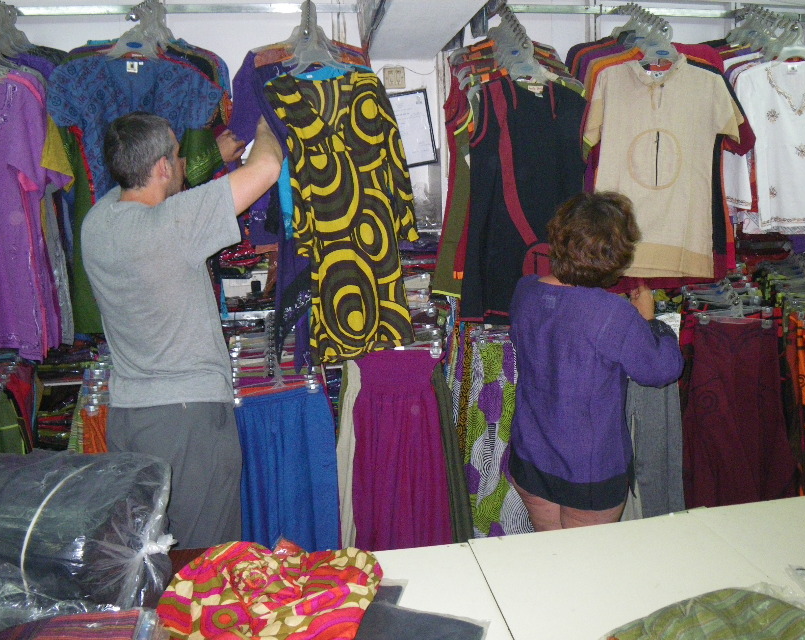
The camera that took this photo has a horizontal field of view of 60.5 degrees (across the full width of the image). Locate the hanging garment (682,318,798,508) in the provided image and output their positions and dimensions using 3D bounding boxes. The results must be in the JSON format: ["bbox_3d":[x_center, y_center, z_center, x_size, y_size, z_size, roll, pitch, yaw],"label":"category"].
[{"bbox_3d":[1.240,0.379,2.548,0.380,0.800,0.120,1,8,8],"label":"hanging garment"}]

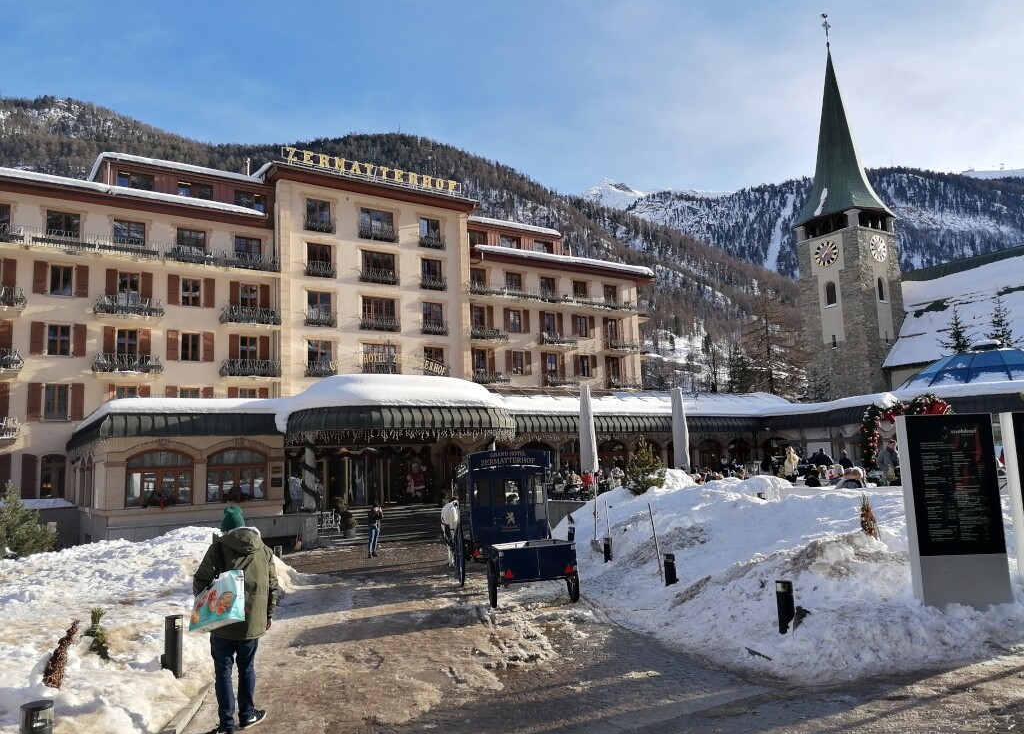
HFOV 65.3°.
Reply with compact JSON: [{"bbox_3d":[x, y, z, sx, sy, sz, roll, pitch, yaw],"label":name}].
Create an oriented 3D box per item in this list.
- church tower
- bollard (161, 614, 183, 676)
[{"bbox_3d":[32.035,-11.278,76.435,6.900,40.980,6.900,3,-9,-34],"label":"church tower"},{"bbox_3d":[-3.544,2.961,8.358,0.170,0.680,0.170,-2,-7,0],"label":"bollard"}]

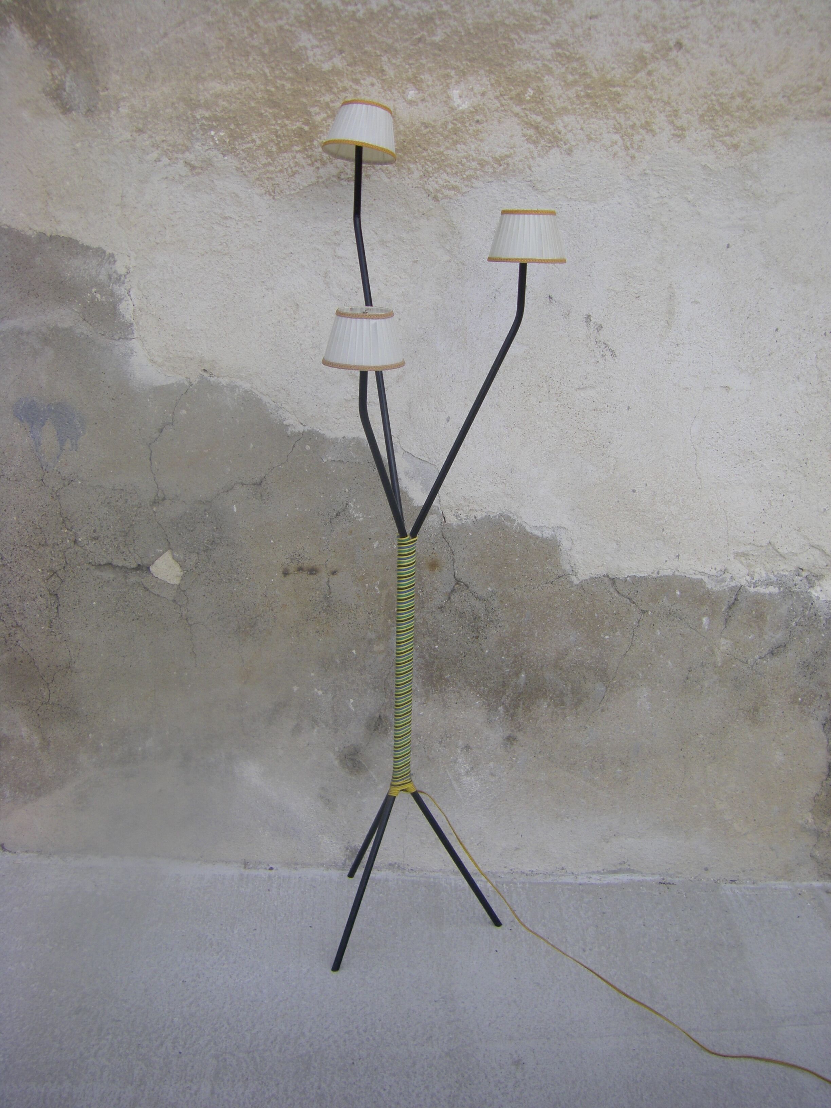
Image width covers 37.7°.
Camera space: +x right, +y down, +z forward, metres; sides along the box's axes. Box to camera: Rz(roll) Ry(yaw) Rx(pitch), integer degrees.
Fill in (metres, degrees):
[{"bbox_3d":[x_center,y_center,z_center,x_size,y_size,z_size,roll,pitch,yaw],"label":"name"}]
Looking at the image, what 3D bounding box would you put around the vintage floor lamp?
[{"bbox_3d":[0.022,-0.044,2.541,0.490,1.753,0.530,2,13,0],"label":"vintage floor lamp"}]

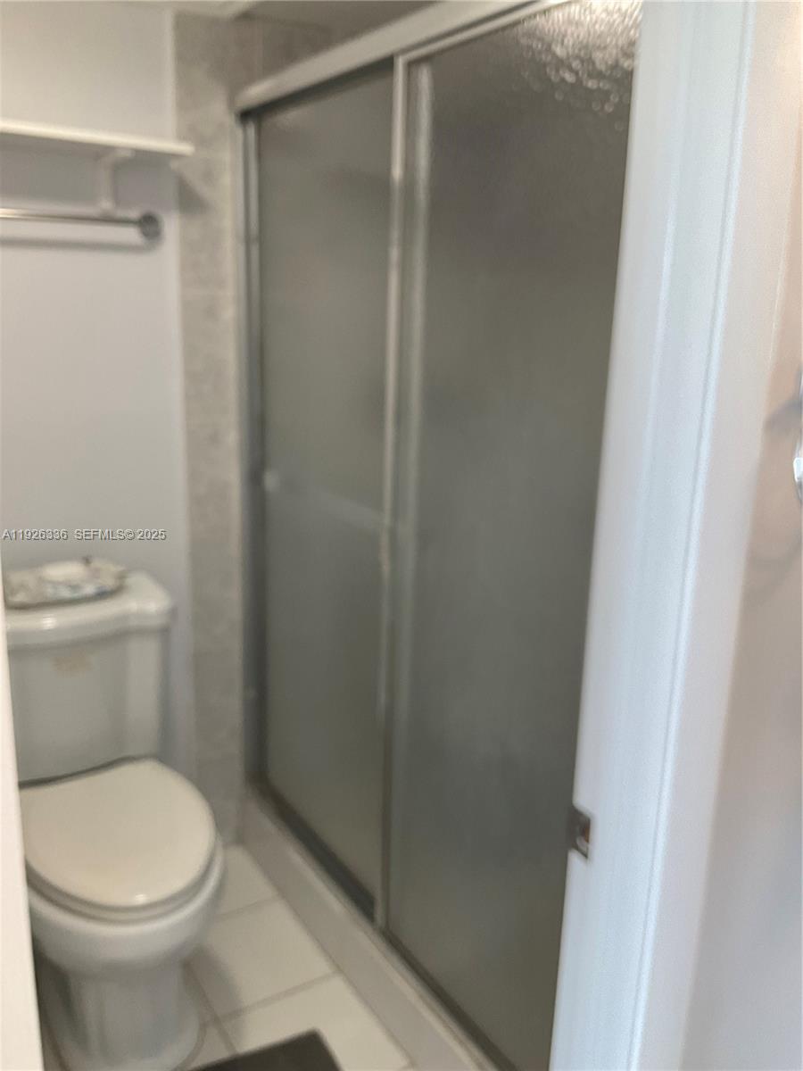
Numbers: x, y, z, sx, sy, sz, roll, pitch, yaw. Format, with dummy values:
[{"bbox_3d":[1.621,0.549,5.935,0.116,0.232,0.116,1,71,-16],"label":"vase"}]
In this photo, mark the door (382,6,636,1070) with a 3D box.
[{"bbox_3d":[0.168,0.102,1.419,0.030,1.687,0.720,-8,17,-32],"label":"door"}]

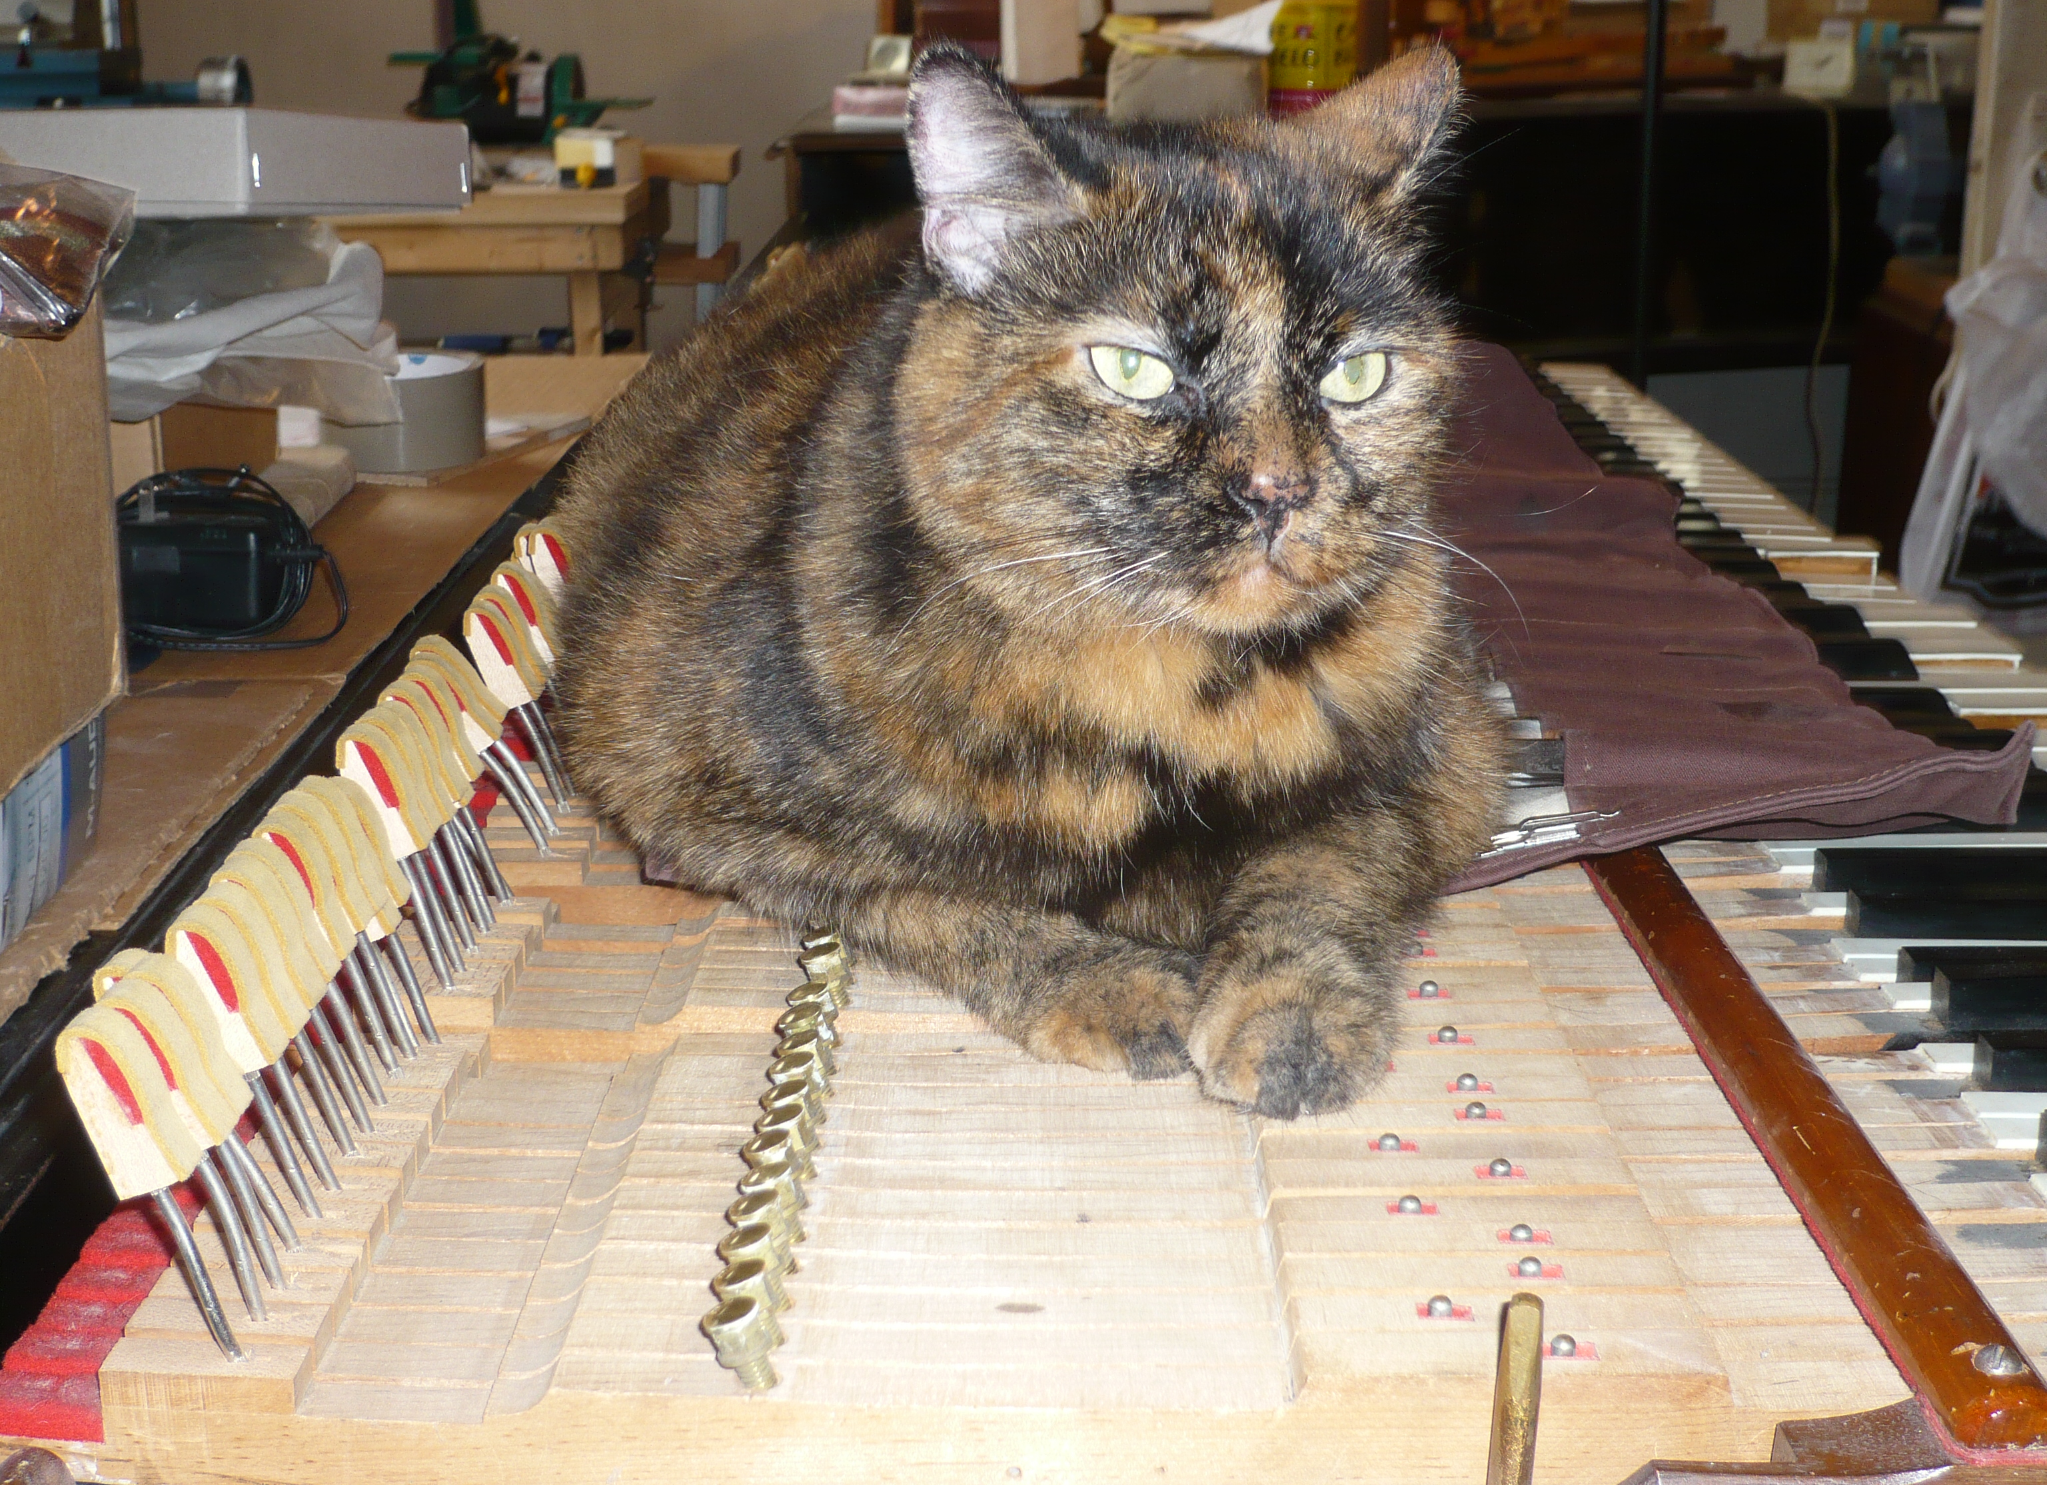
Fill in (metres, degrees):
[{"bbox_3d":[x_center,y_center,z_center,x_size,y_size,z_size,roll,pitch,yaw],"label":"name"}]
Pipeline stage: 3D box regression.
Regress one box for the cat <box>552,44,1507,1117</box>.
[{"bbox_3d":[-0.017,-0.075,0.700,0.210,0.223,0.420,-6,17,-15],"label":"cat"}]

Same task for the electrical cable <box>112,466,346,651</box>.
[{"bbox_3d":[-0.315,-0.079,1.008,0.106,0.062,0.088,-1,16,1],"label":"electrical cable"}]

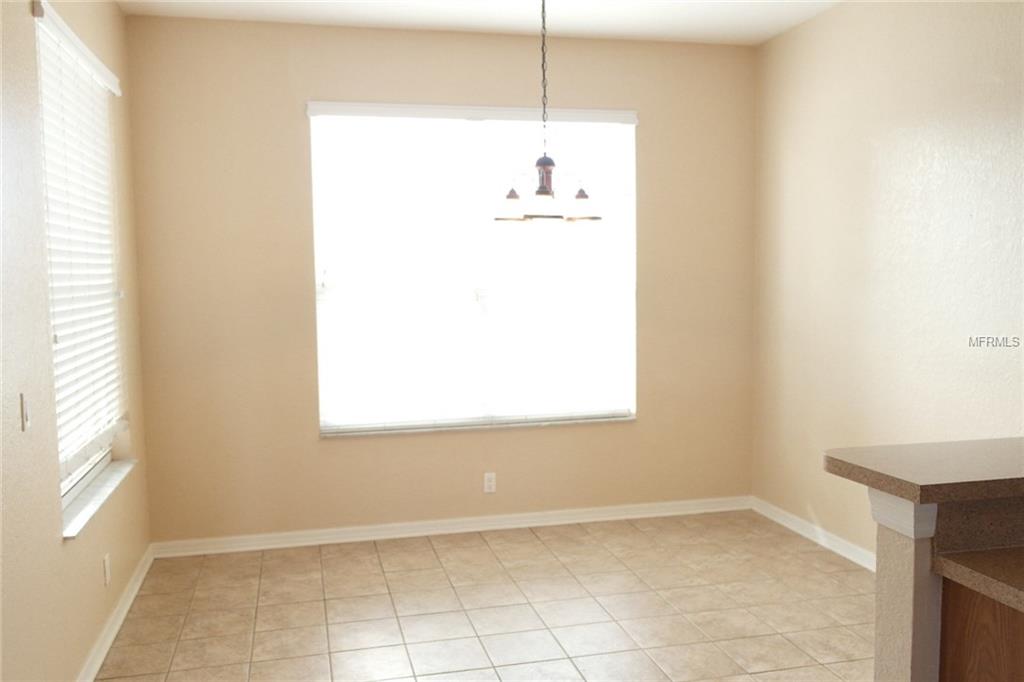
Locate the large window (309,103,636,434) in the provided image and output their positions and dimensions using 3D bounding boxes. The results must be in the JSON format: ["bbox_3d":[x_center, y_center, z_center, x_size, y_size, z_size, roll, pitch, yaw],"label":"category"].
[{"bbox_3d":[-0.170,-0.400,4.936,1.885,1.790,0.070,-2,5,-13],"label":"large window"}]

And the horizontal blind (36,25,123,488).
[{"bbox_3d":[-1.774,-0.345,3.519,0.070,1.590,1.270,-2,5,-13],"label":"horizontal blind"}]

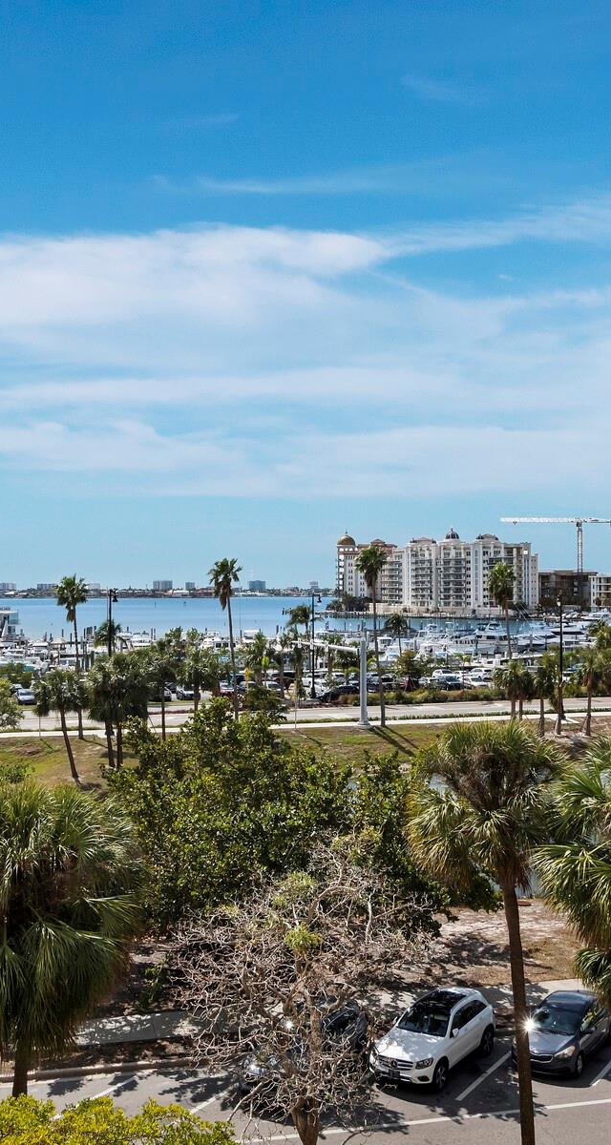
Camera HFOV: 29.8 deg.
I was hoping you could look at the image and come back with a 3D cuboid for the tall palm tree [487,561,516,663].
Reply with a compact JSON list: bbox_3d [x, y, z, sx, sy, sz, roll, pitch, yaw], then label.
[{"bbox_3d":[19.961,6.923,116.485,3.070,16.270,3.070,0,-1,10],"label":"tall palm tree"}]

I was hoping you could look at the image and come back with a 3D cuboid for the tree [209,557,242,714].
[{"bbox_3d":[-7.710,6.607,111.500,3.200,16.230,3.200,0,-1,0],"label":"tree"}]

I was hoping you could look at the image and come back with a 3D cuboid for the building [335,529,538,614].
[{"bbox_3d":[72.632,-0.027,635.084,112.000,46.610,45.000,0,-1,18],"label":"building"}]

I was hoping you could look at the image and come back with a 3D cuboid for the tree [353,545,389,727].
[{"bbox_3d":[6.262,6.090,109.500,3.300,17.419,3.300,0,-1,0],"label":"tree"}]

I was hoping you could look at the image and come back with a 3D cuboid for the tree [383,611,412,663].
[{"bbox_3d":[15.577,11.553,192.836,4.700,10.270,4.700,0,-1,0],"label":"tree"}]

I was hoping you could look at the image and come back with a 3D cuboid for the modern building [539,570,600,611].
[{"bbox_3d":[140.518,10.337,609.908,32.000,21.770,24.000,0,-1,20],"label":"modern building"}]

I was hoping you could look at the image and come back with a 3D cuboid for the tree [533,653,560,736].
[{"bbox_3d":[22.265,11.240,106.000,2.600,7.715,2.600,0,-1,0],"label":"tree"}]

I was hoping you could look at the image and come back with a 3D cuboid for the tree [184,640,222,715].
[{"bbox_3d":[-10.911,11.389,122.830,3.800,8.200,3.800,0,-1,0],"label":"tree"}]

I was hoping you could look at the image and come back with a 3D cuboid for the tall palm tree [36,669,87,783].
[{"bbox_3d":[-16.877,10.650,79.439,3.490,7.910,3.490,0,-1,-12],"label":"tall palm tree"}]

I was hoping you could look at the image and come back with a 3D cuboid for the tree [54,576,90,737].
[{"bbox_3d":[-21.485,7.777,105.387,3.200,14.900,3.200,0,-1,-11],"label":"tree"}]

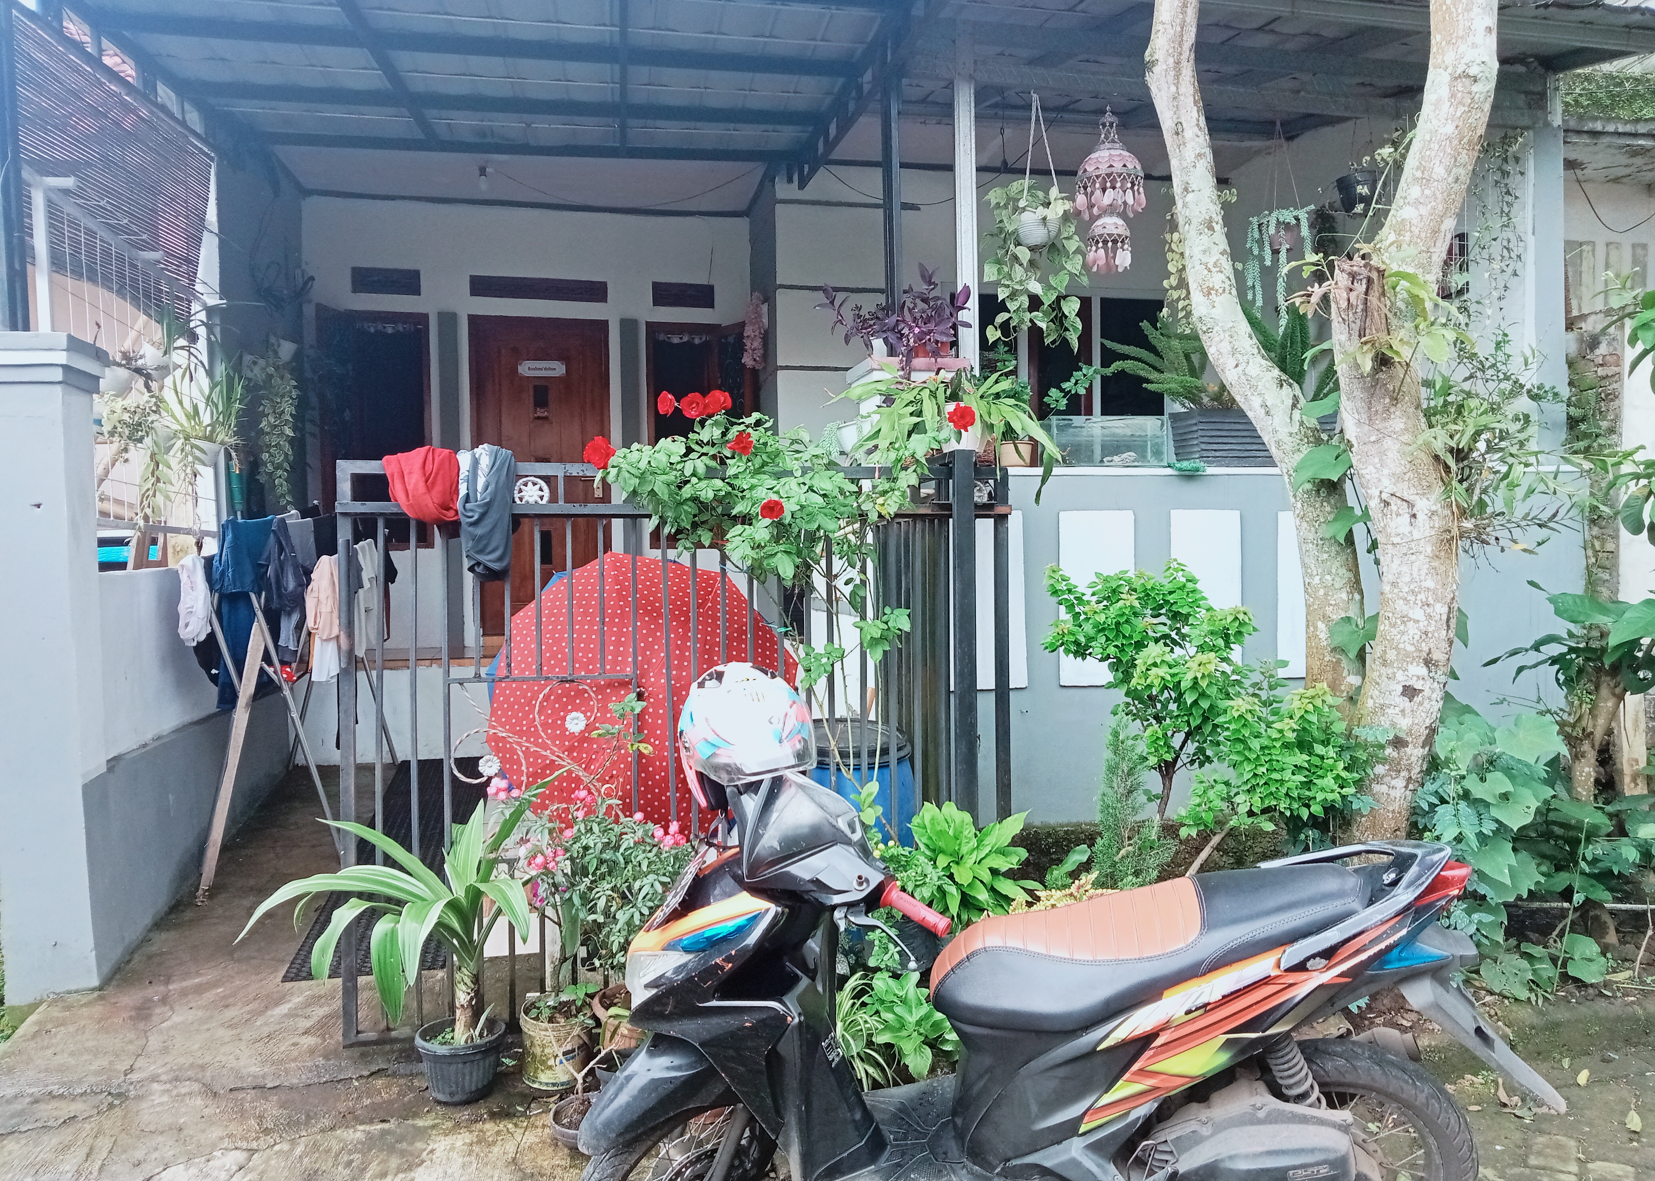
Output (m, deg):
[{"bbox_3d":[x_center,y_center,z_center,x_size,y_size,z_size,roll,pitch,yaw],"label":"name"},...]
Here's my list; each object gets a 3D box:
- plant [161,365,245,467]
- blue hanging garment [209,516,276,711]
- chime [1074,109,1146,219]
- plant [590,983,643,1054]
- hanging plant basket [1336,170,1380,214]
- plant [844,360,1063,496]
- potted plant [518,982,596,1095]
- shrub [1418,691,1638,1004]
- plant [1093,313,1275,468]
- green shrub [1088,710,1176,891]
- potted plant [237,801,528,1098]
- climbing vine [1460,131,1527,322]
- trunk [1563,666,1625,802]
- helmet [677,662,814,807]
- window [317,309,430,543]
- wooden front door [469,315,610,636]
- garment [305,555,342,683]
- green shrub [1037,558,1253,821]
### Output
[{"bbox_3d":[-2.377,-0.662,5.100,0.320,0.400,0.300,-1,1,-12],"label":"plant"},{"bbox_3d":[-2.469,0.098,5.650,0.290,0.820,0.240,-1,2,-13],"label":"blue hanging garment"},{"bbox_3d":[1.023,-1.543,4.850,0.260,0.400,0.260,-1,1,-12],"label":"chime"},{"bbox_3d":[-0.519,1.154,3.550,0.270,0.260,0.270,-1,1,-12],"label":"plant"},{"bbox_3d":[2.017,-1.522,5.100,0.165,0.180,0.165,-1,2,0],"label":"hanging plant basket"},{"bbox_3d":[0.410,-0.531,4.350,0.680,0.430,0.520,-1,1,-12],"label":"plant"},{"bbox_3d":[-0.747,1.238,3.720,0.215,0.270,0.210,-1,2,-13],"label":"potted plant"},{"bbox_3d":[2.323,0.862,4.450,0.720,0.950,0.620,-1,1,-12],"label":"shrub"},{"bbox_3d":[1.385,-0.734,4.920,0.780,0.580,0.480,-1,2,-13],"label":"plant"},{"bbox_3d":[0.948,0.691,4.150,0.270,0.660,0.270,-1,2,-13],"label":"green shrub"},{"bbox_3d":[-1.190,0.966,3.630,0.760,0.790,0.660,-1,2,-13],"label":"potted plant"},{"bbox_3d":[2.539,-1.387,5.100,0.240,0.730,0.180,-1,1,-12],"label":"climbing vine"},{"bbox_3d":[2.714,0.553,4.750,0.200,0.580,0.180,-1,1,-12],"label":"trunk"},{"bbox_3d":[-0.164,0.289,2.680,0.250,0.270,0.310,-6,2,-35],"label":"helmet"},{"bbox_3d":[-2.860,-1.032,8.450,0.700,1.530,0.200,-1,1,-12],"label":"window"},{"bbox_3d":[-1.920,-0.767,9.054,0.920,2.150,0.080,-1,2,-13],"label":"wooden front door"},{"bbox_3d":[-2.251,0.127,6.000,0.180,0.560,0.220,-1,2,-13],"label":"garment"},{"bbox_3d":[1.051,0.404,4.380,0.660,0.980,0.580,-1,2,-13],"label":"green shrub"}]

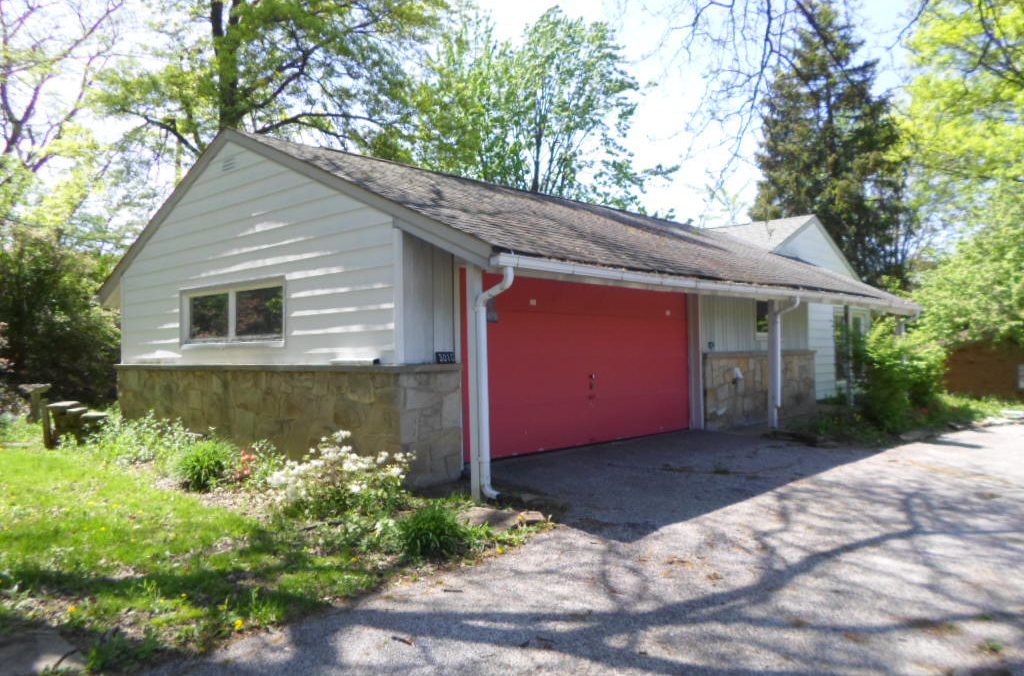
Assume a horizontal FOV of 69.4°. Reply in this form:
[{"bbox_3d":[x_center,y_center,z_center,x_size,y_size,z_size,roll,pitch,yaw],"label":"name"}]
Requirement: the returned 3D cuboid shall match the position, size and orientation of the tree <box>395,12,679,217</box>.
[{"bbox_3d":[0.795,-4.808,24.862,9.500,12.670,9.000,-1,-1,2],"label":"tree"}]

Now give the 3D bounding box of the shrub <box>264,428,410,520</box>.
[{"bbox_3d":[-1.426,1.063,6.094,1.150,0.580,1.000,-1,-1,-13],"label":"shrub"}]

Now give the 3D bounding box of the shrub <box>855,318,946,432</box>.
[{"bbox_3d":[6.160,0.508,11.682,1.450,1.630,1.350,-2,-1,28],"label":"shrub"}]

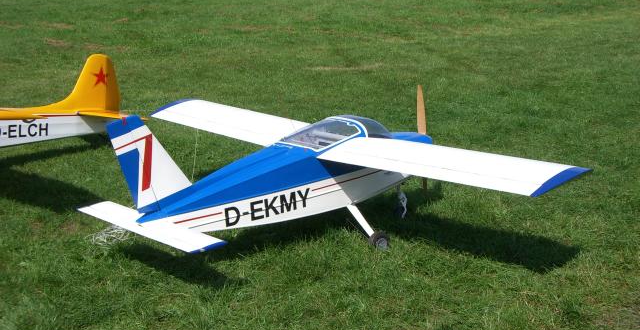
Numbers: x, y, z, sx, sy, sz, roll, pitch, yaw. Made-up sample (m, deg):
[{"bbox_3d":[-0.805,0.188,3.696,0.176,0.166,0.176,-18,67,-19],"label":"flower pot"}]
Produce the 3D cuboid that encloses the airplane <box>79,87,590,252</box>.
[{"bbox_3d":[-0.161,0.041,5.281,2.019,0.897,3.107,-12,16,-38],"label":"airplane"}]

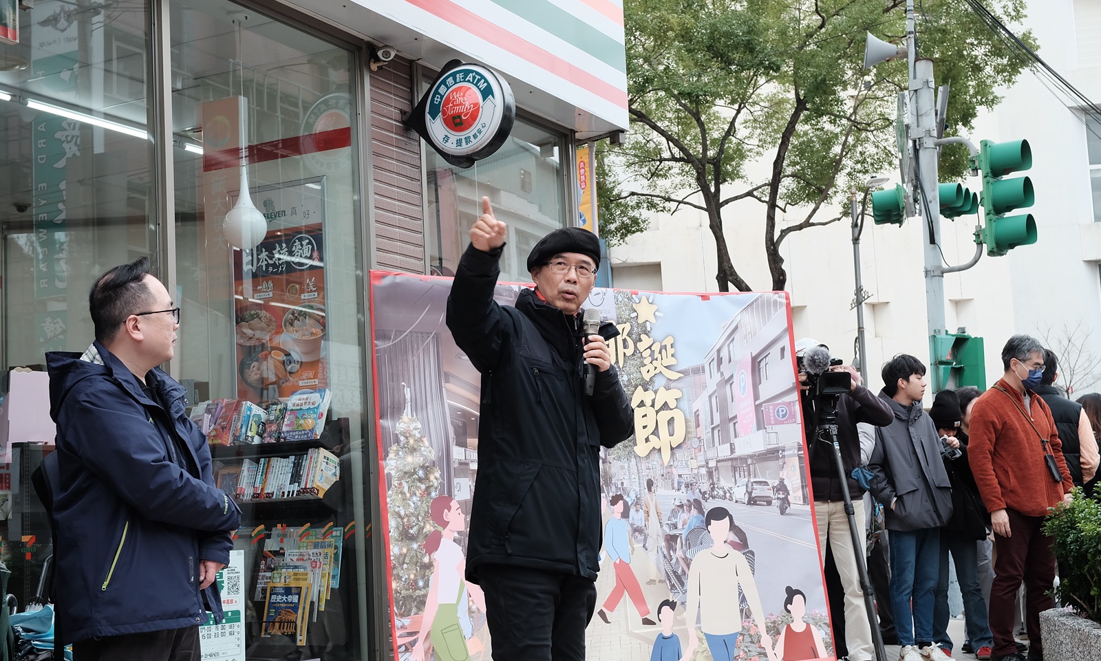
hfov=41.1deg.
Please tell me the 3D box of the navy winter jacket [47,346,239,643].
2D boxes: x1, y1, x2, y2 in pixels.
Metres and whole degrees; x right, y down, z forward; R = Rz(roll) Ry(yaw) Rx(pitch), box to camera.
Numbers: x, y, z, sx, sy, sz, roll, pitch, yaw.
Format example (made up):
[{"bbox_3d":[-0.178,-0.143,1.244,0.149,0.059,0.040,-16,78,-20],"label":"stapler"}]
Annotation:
[{"bbox_3d":[-1.012,0.391,3.600,0.470,0.730,0.560,-3,-6,-2],"label":"navy winter jacket"}]

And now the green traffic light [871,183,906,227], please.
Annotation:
[{"bbox_3d":[3.946,-1.448,17.050,0.390,0.360,1.070,-7,-7,14],"label":"green traffic light"}]

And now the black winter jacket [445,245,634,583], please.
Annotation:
[{"bbox_3d":[-0.037,0.238,4.050,0.420,0.890,0.630,-8,-8,38],"label":"black winter jacket"}]

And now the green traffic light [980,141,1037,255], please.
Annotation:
[{"bbox_3d":[4.201,-1.221,13.500,0.400,1.060,0.360,-7,-7,32],"label":"green traffic light"}]

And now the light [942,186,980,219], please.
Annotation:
[{"bbox_3d":[4.649,-1.505,17.048,0.390,0.360,1.070,-2,-5,30],"label":"light"}]

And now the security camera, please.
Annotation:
[{"bbox_3d":[-0.829,-1.343,7.250,0.100,0.125,0.190,-1,3,-18],"label":"security camera"}]

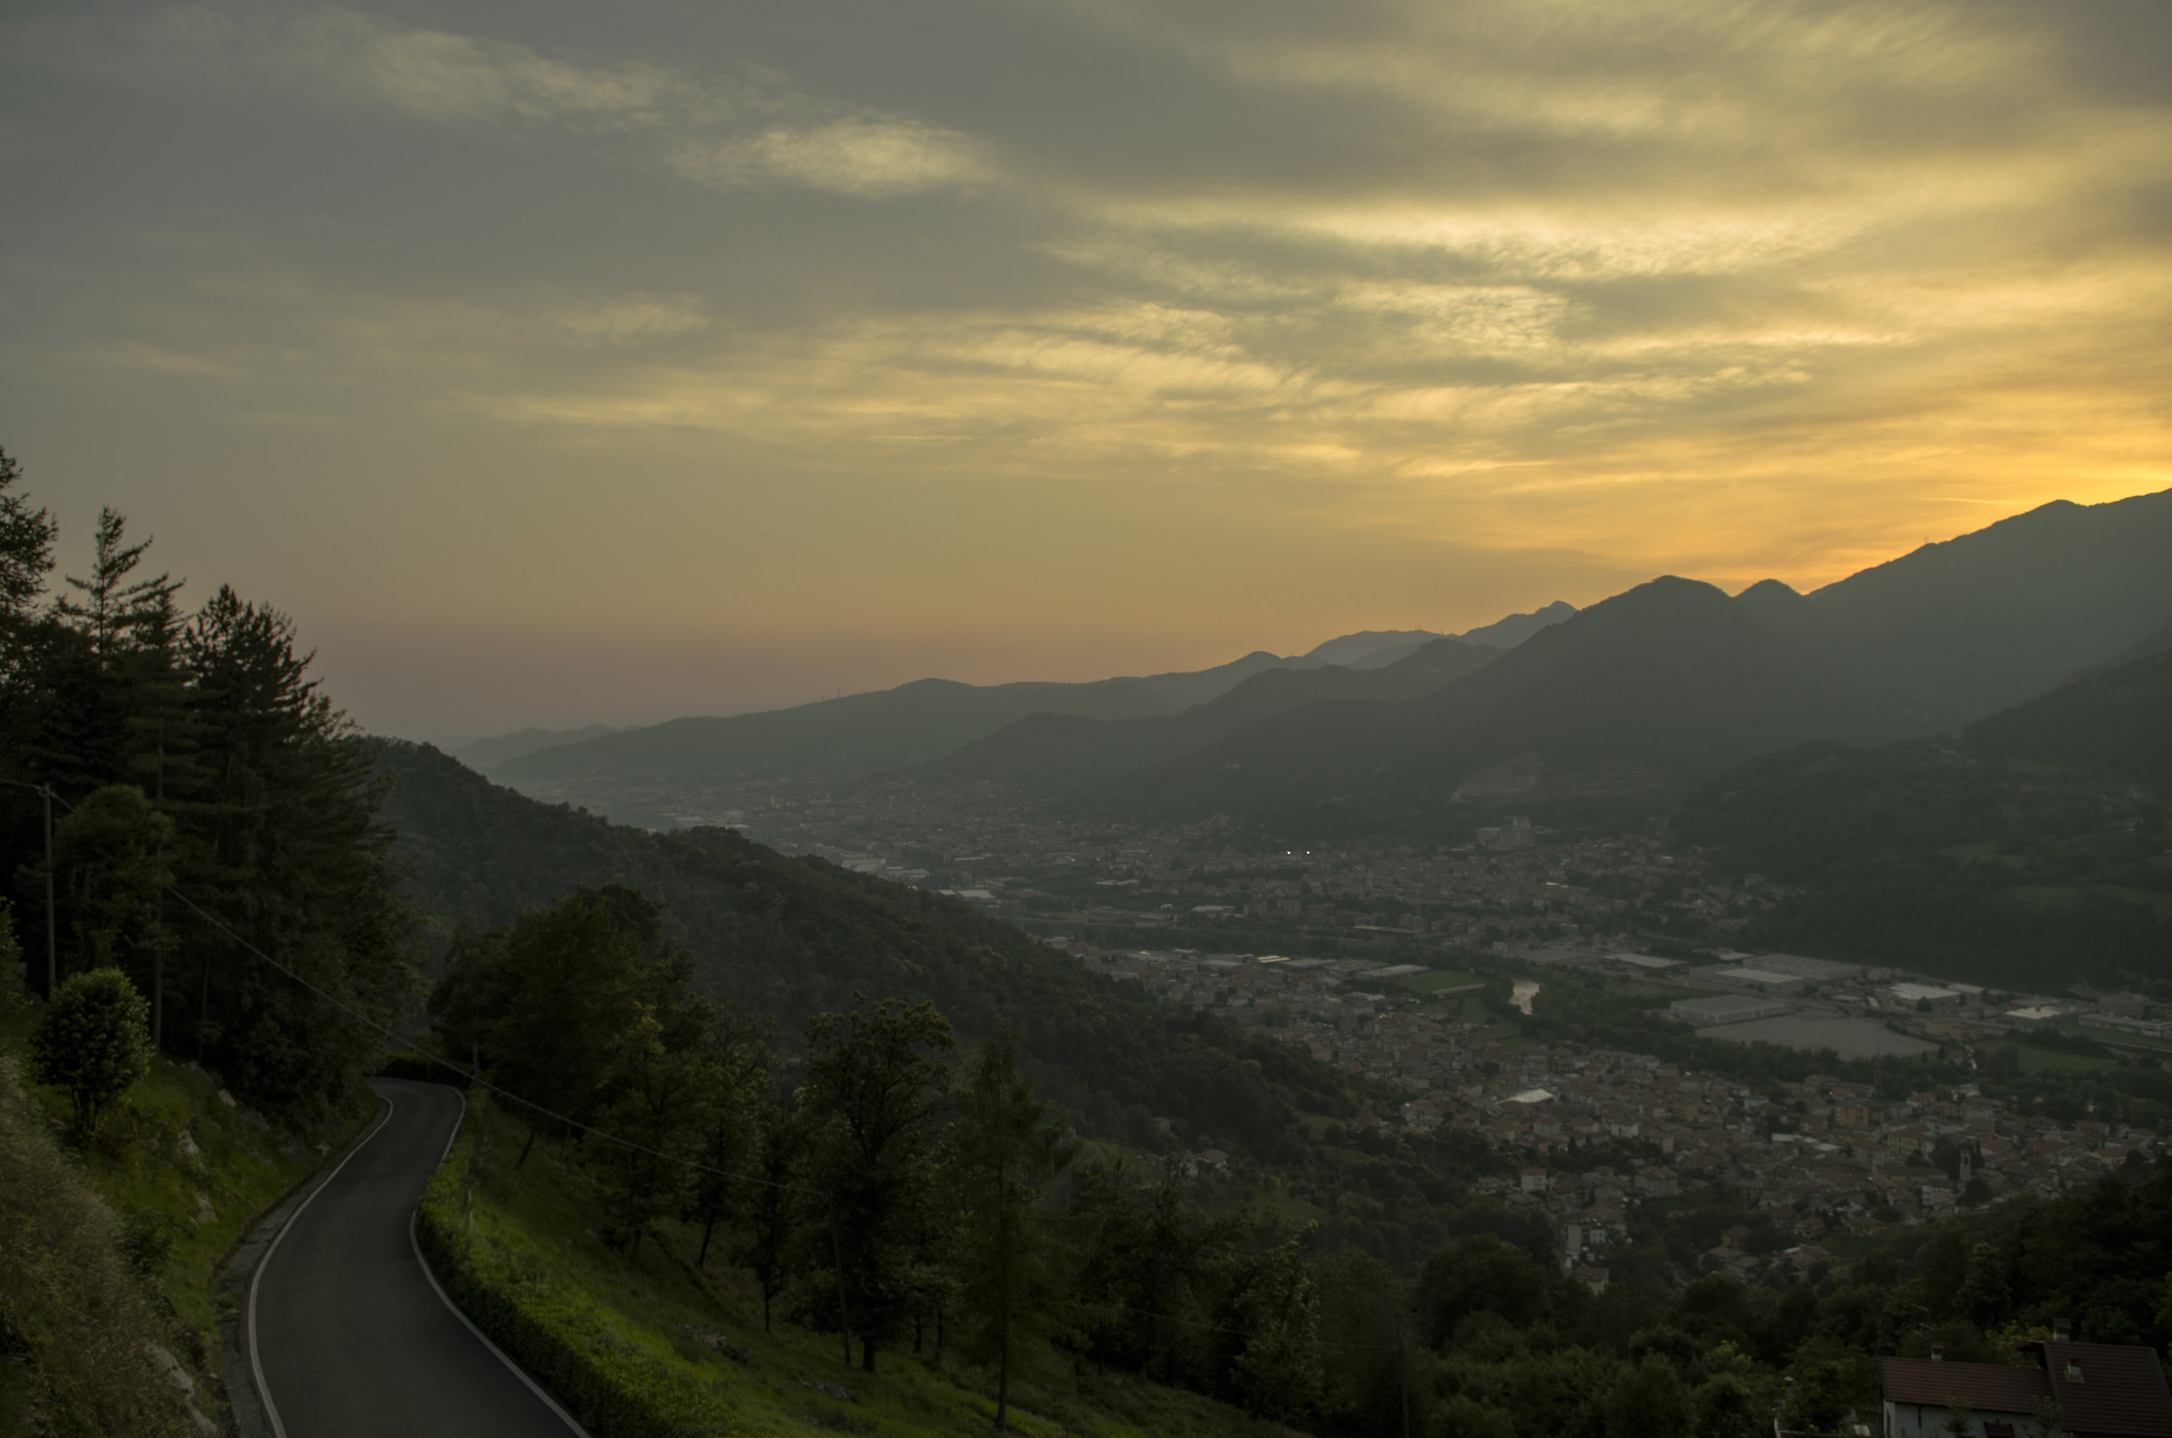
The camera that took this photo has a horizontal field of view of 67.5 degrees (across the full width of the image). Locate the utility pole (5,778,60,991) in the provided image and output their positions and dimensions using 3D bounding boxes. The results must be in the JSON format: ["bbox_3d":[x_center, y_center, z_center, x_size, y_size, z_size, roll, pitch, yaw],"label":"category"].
[{"bbox_3d":[-33.768,5.702,53.000,0.230,7.200,0.230,-2,0,0],"label":"utility pole"}]

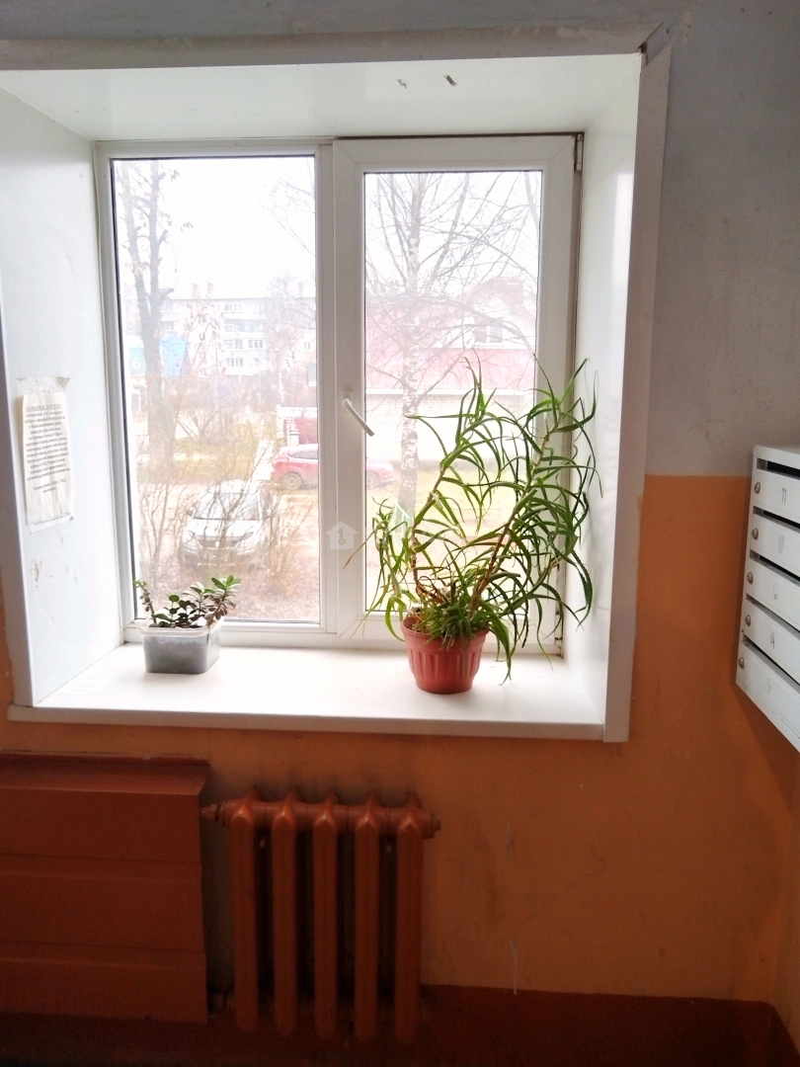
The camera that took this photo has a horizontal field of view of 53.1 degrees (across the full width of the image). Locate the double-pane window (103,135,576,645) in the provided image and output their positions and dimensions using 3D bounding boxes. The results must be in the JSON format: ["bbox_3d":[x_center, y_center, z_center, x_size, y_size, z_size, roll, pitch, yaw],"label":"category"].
[{"bbox_3d":[-0.174,-0.349,2.220,1.260,1.375,0.080,1,10,4],"label":"double-pane window"}]

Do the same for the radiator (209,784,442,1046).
[{"bbox_3d":[-0.179,0.905,1.921,0.525,0.570,0.140,1,11,4],"label":"radiator"}]

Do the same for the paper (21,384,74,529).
[{"bbox_3d":[-0.876,-0.198,1.996,0.012,0.335,0.200,2,11,8],"label":"paper"}]

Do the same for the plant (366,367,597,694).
[{"bbox_3d":[0.178,-0.004,1.993,0.530,0.790,0.400,1,10,4],"label":"plant"}]

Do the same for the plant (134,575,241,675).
[{"bbox_3d":[-0.587,0.245,2.234,0.270,0.255,0.190,1,11,4],"label":"plant"}]

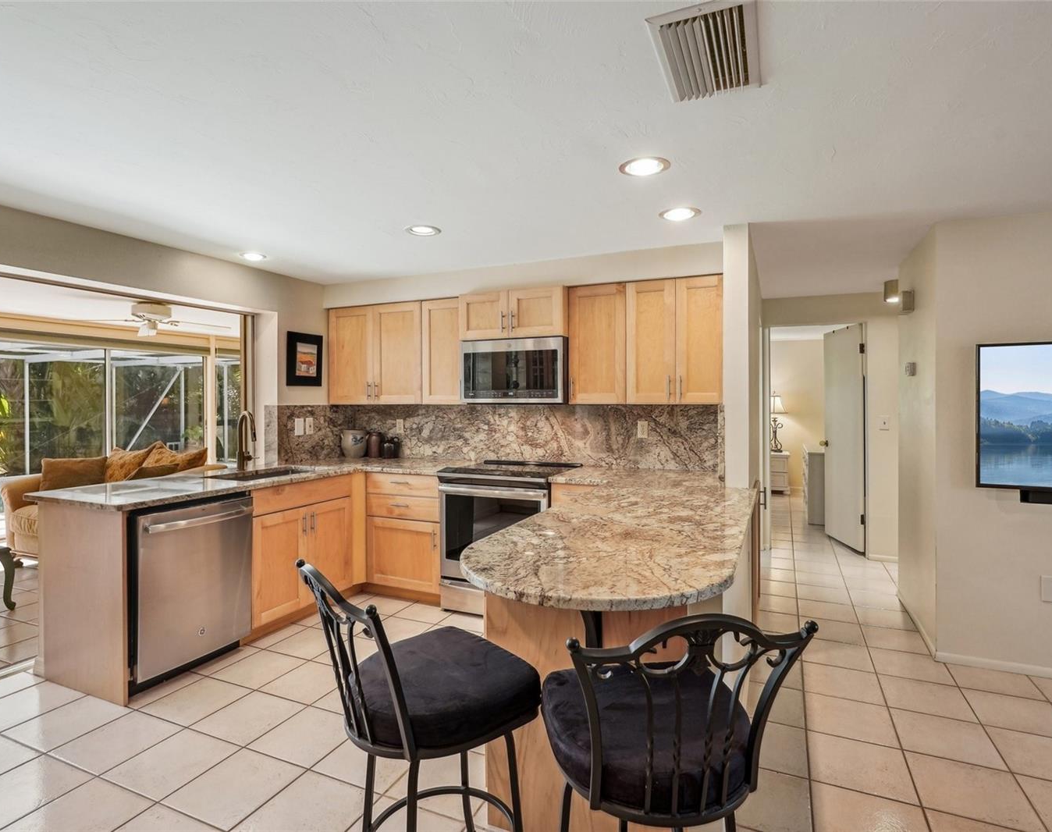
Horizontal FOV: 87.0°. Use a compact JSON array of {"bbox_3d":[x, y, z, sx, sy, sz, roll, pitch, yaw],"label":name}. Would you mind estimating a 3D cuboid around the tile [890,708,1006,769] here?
[{"bbox_3d":[1.692,1.303,2.245,0.330,0.010,0.330,0,1,24],"label":"tile"}]

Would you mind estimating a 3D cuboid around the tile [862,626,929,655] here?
[{"bbox_3d":[2.160,1.303,3.221,0.331,0.012,0.331,0,1,24],"label":"tile"}]

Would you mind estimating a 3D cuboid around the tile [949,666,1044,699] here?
[{"bbox_3d":[2.266,1.293,2.698,0.330,0.010,0.295,0,1,24],"label":"tile"}]

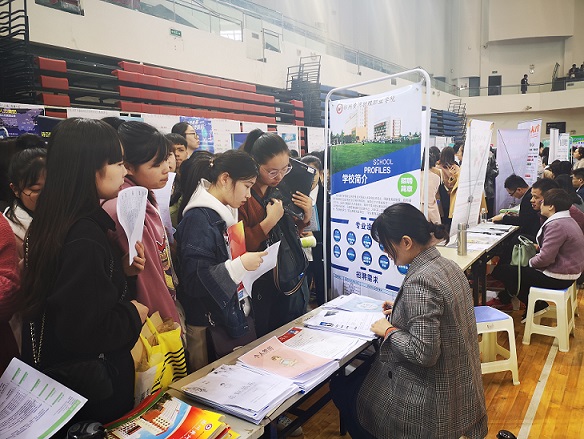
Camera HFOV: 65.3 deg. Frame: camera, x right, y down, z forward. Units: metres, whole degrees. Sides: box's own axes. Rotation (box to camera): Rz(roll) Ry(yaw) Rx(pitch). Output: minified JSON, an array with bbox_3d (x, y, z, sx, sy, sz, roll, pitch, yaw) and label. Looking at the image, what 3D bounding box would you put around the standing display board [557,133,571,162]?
[{"bbox_3d":[5.360,-0.727,9.096,0.070,1.980,0.750,-1,7,7],"label":"standing display board"}]

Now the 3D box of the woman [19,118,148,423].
[{"bbox_3d":[-0.645,0.533,1.515,0.400,1.670,0.440,-4,8,-22],"label":"woman"}]

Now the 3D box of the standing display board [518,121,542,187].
[{"bbox_3d":[3.143,-0.297,6.069,0.070,2.000,0.700,-1,7,6],"label":"standing display board"}]

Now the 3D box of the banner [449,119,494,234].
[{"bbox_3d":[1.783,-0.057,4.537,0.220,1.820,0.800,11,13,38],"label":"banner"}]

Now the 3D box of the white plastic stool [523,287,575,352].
[{"bbox_3d":[2.153,0.784,3.795,0.345,0.465,0.345,3,9,34],"label":"white plastic stool"}]

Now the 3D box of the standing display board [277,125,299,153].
[{"bbox_3d":[-0.171,-1.400,12.615,0.060,2.250,1.000,6,10,35],"label":"standing display board"}]

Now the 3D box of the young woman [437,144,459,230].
[{"bbox_3d":[1.743,0.023,5.147,0.450,1.660,0.320,1,7,17],"label":"young woman"}]

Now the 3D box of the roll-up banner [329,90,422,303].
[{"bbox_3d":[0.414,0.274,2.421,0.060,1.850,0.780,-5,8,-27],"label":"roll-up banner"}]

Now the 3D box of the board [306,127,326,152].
[{"bbox_3d":[0.696,-1.574,13.821,0.060,2.250,1.000,6,10,35],"label":"board"}]

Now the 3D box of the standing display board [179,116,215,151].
[{"bbox_3d":[-2.114,-1.012,9.916,0.060,2.250,1.000,6,10,35],"label":"standing display board"}]

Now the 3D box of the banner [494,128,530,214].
[{"bbox_3d":[2.918,-0.259,6.049,0.800,1.820,0.150,-7,10,-40],"label":"banner"}]

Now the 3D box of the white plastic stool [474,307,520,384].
[{"bbox_3d":[1.335,0.882,3.185,0.345,0.460,0.345,-3,7,-13],"label":"white plastic stool"}]

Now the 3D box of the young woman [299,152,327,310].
[{"bbox_3d":[0.140,0.364,3.039,0.440,1.580,0.300,0,7,11],"label":"young woman"}]

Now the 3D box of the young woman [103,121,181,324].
[{"bbox_3d":[-0.532,0.481,1.680,0.320,1.630,0.440,2,8,18],"label":"young woman"}]

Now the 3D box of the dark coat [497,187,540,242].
[{"bbox_3d":[2.437,0.000,4.800,0.500,0.680,0.520,6,10,35],"label":"dark coat"}]

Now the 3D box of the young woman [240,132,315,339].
[{"bbox_3d":[-0.068,0.413,2.150,0.380,1.630,0.460,6,10,37],"label":"young woman"}]

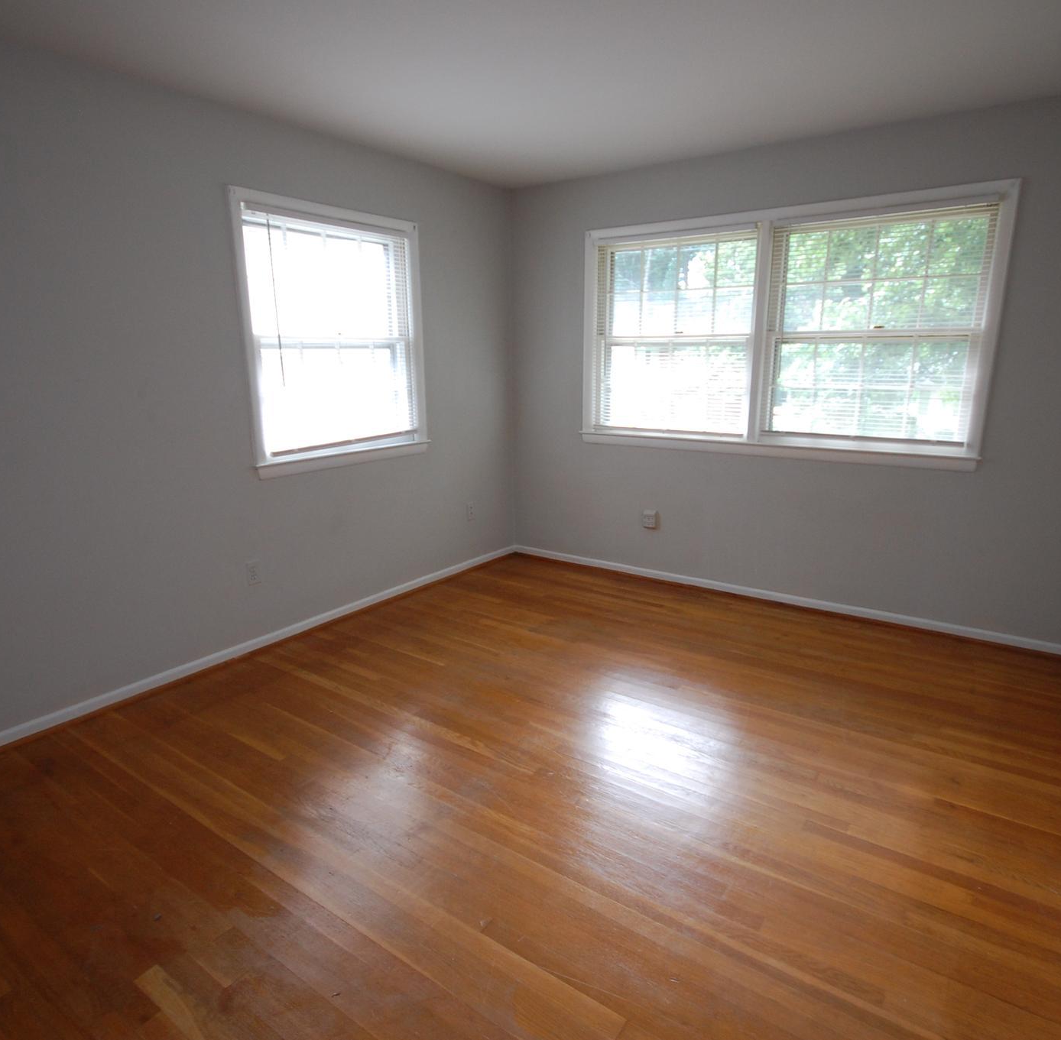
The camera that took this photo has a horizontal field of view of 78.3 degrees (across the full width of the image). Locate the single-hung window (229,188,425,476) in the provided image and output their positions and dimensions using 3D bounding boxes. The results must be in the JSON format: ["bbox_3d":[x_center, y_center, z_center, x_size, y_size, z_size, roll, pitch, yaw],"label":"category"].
[{"bbox_3d":[-0.975,-0.935,3.424,0.090,1.295,1.127,10,17,35],"label":"single-hung window"}]

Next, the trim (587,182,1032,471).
[{"bbox_3d":[1.233,-1.003,3.592,2.220,1.287,0.080,10,17,35],"label":"trim"}]

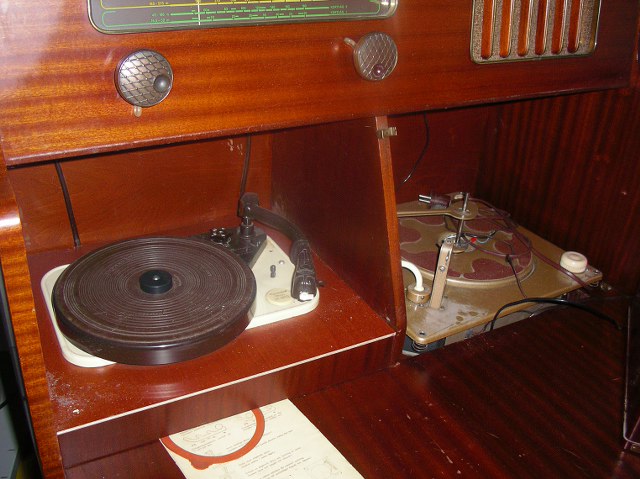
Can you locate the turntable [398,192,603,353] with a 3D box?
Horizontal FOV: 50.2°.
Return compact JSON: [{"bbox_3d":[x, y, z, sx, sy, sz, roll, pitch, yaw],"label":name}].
[{"bbox_3d":[0.214,-0.011,1.114,0.396,0.149,0.351,-13,35,-30],"label":"turntable"}]

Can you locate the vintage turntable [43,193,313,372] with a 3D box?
[{"bbox_3d":[-0.166,0.039,0.850,0.323,0.099,0.256,-12,34,-29],"label":"vintage turntable"}]

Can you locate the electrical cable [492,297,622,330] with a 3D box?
[{"bbox_3d":[0.339,0.107,0.986,0.204,0.038,0.047,0,30,-11],"label":"electrical cable"}]

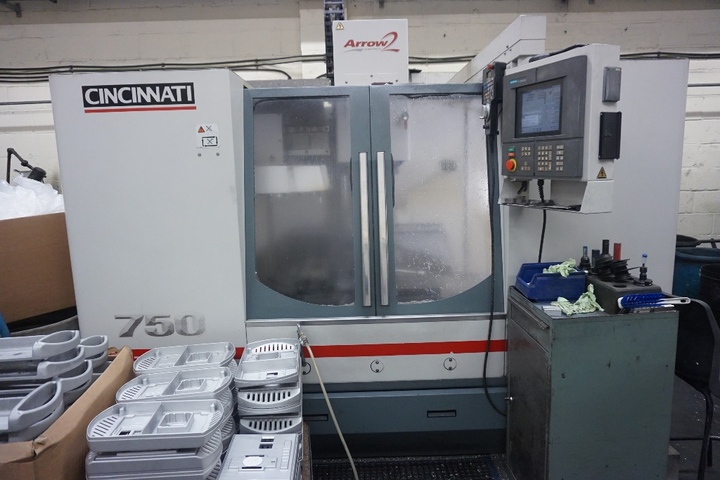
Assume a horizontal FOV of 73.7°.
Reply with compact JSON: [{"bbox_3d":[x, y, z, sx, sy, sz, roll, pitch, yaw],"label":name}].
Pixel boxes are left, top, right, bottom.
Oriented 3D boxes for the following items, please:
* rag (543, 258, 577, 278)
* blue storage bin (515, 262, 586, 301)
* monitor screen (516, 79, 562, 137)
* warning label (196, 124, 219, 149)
[{"bbox_3d":[0.899,0.128,2.163,0.130,0.075,0.120,-2,8,0],"label":"rag"},{"bbox_3d":[0.873,0.193,2.209,0.245,0.130,0.215,-1,8,4],"label":"blue storage bin"},{"bbox_3d":[0.791,-0.569,2.108,0.025,0.223,0.295,-5,10,-20],"label":"monitor screen"},{"bbox_3d":[-0.738,-0.501,2.324,0.107,0.114,0.003,-2,8,0],"label":"warning label"}]

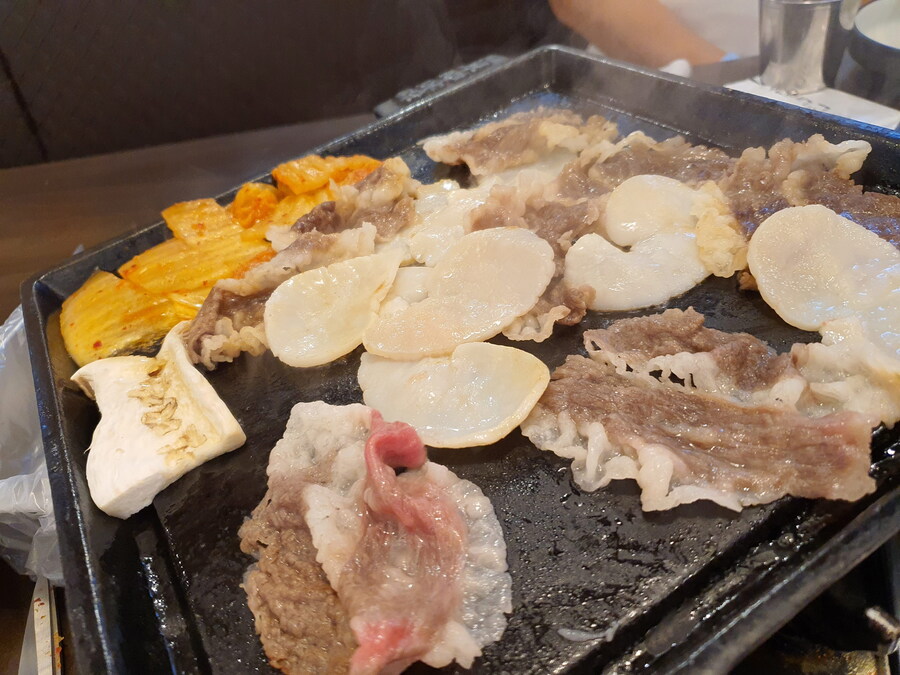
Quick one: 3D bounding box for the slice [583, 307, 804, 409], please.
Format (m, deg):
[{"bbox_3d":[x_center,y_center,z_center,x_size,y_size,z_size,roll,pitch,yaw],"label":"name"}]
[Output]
[{"bbox_3d":[0.090,0.004,0.249,0.080,0.018,0.041,24,54,38],"label":"slice"}]

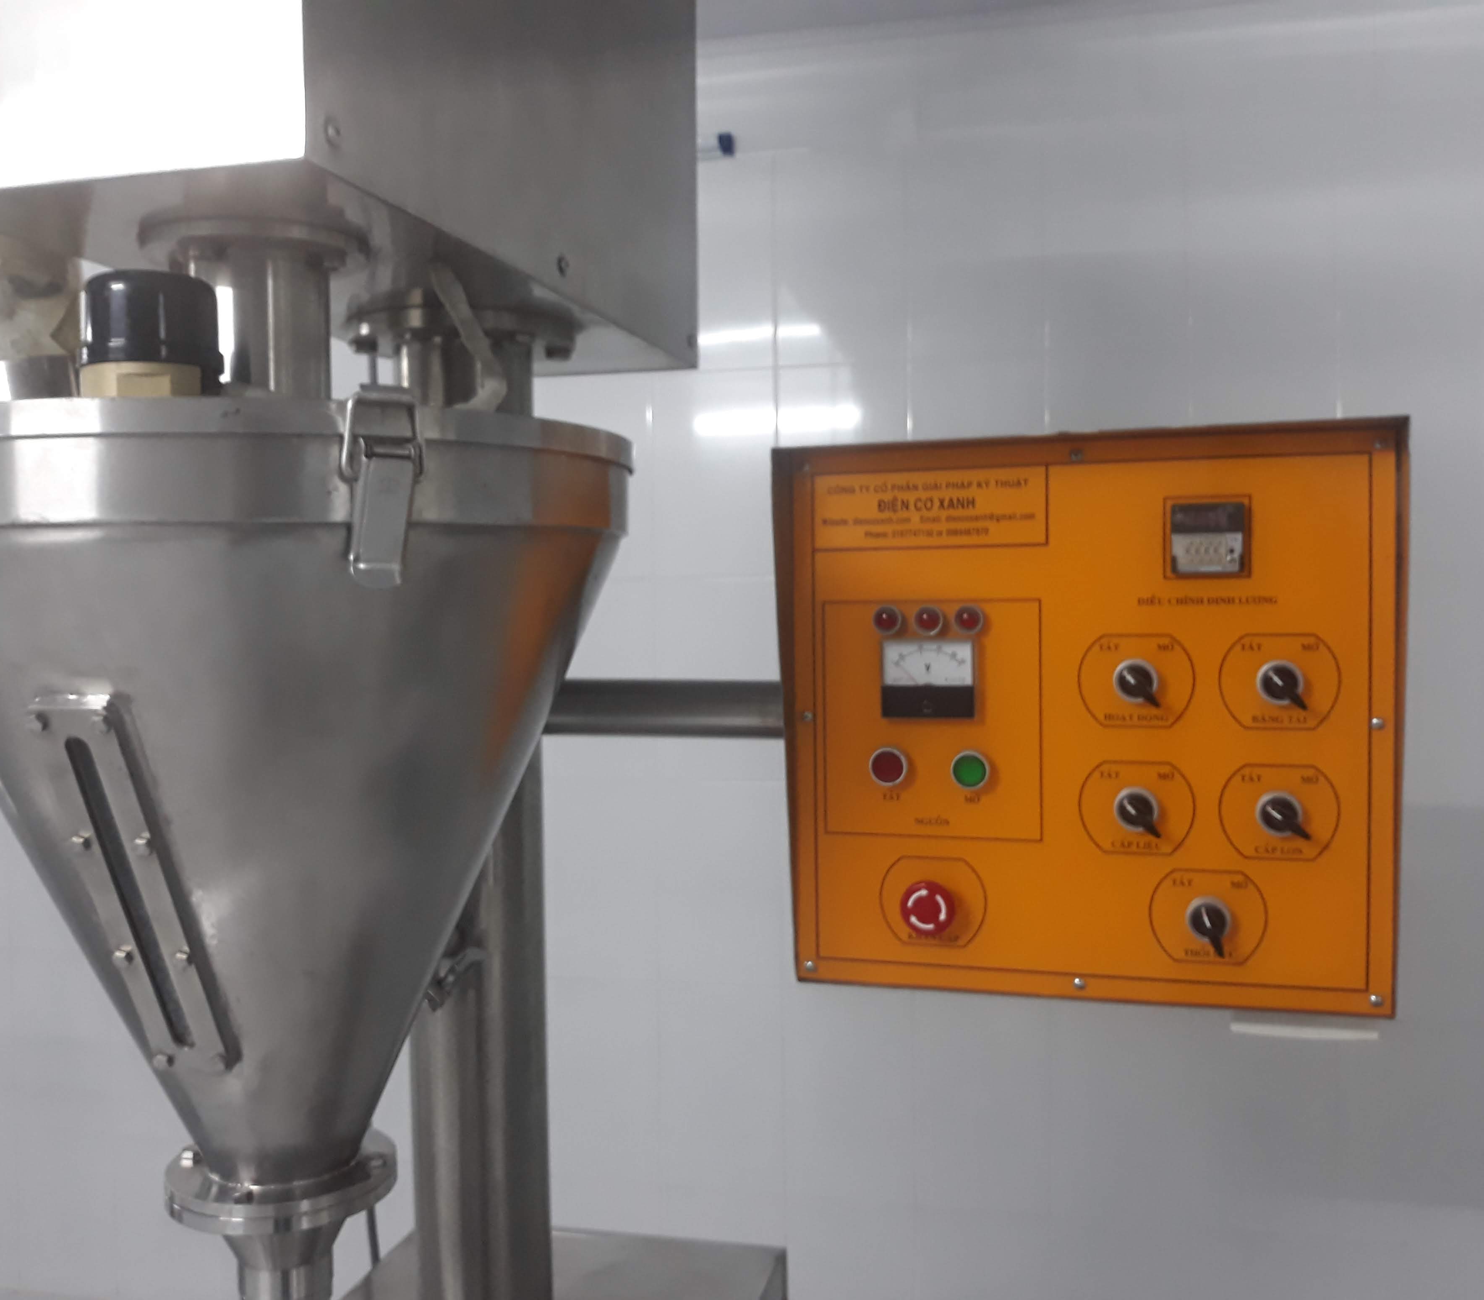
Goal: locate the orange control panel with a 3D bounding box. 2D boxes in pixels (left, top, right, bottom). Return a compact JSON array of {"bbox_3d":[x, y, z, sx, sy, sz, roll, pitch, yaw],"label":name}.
[{"bbox_3d":[0.253,0.050,1.011,0.417,0.398,0.180,0,2,15],"label":"orange control panel"}]

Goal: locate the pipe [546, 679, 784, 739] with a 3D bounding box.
[{"bbox_3d":[-0.071,0.049,1.131,0.235,0.047,0.047,0,2,15],"label":"pipe"}]

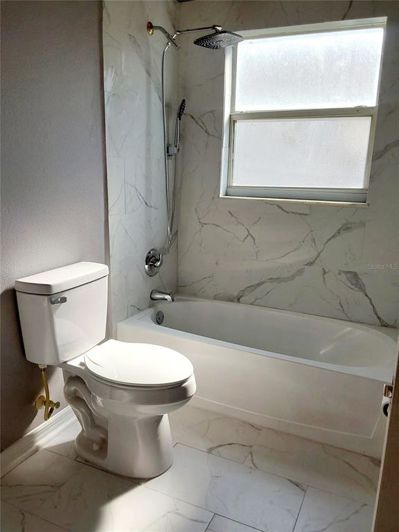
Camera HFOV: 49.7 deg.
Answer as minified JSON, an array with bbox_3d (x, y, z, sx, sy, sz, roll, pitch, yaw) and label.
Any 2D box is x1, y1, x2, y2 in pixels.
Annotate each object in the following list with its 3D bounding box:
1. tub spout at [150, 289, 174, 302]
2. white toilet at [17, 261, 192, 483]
[{"bbox_3d":[-0.229,0.189,2.703,0.150,0.070,0.065,7,14,24],"label":"tub spout"},{"bbox_3d":[-0.339,0.454,1.854,0.690,0.790,0.420,7,14,24],"label":"white toilet"}]

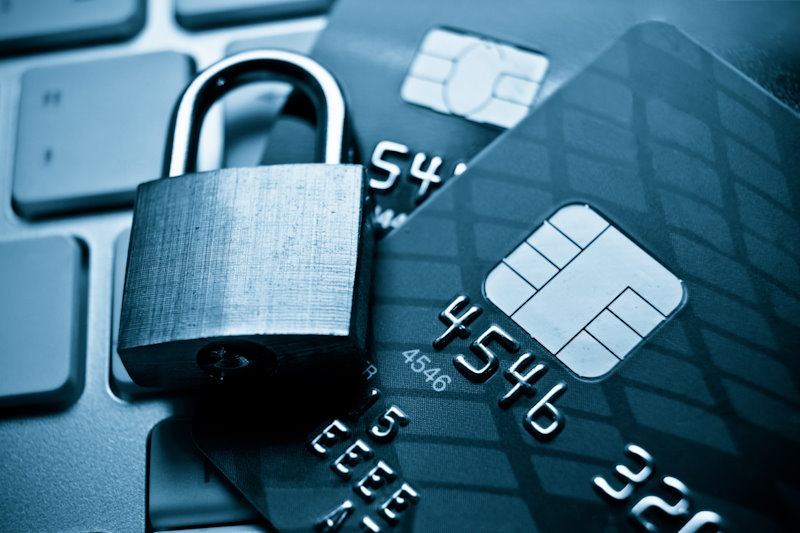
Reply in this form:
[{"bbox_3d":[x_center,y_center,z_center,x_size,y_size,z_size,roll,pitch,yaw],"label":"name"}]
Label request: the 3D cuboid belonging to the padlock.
[{"bbox_3d":[-0.011,-0.005,0.147,0.018,0.008,0.030,-4,58,11],"label":"padlock"}]

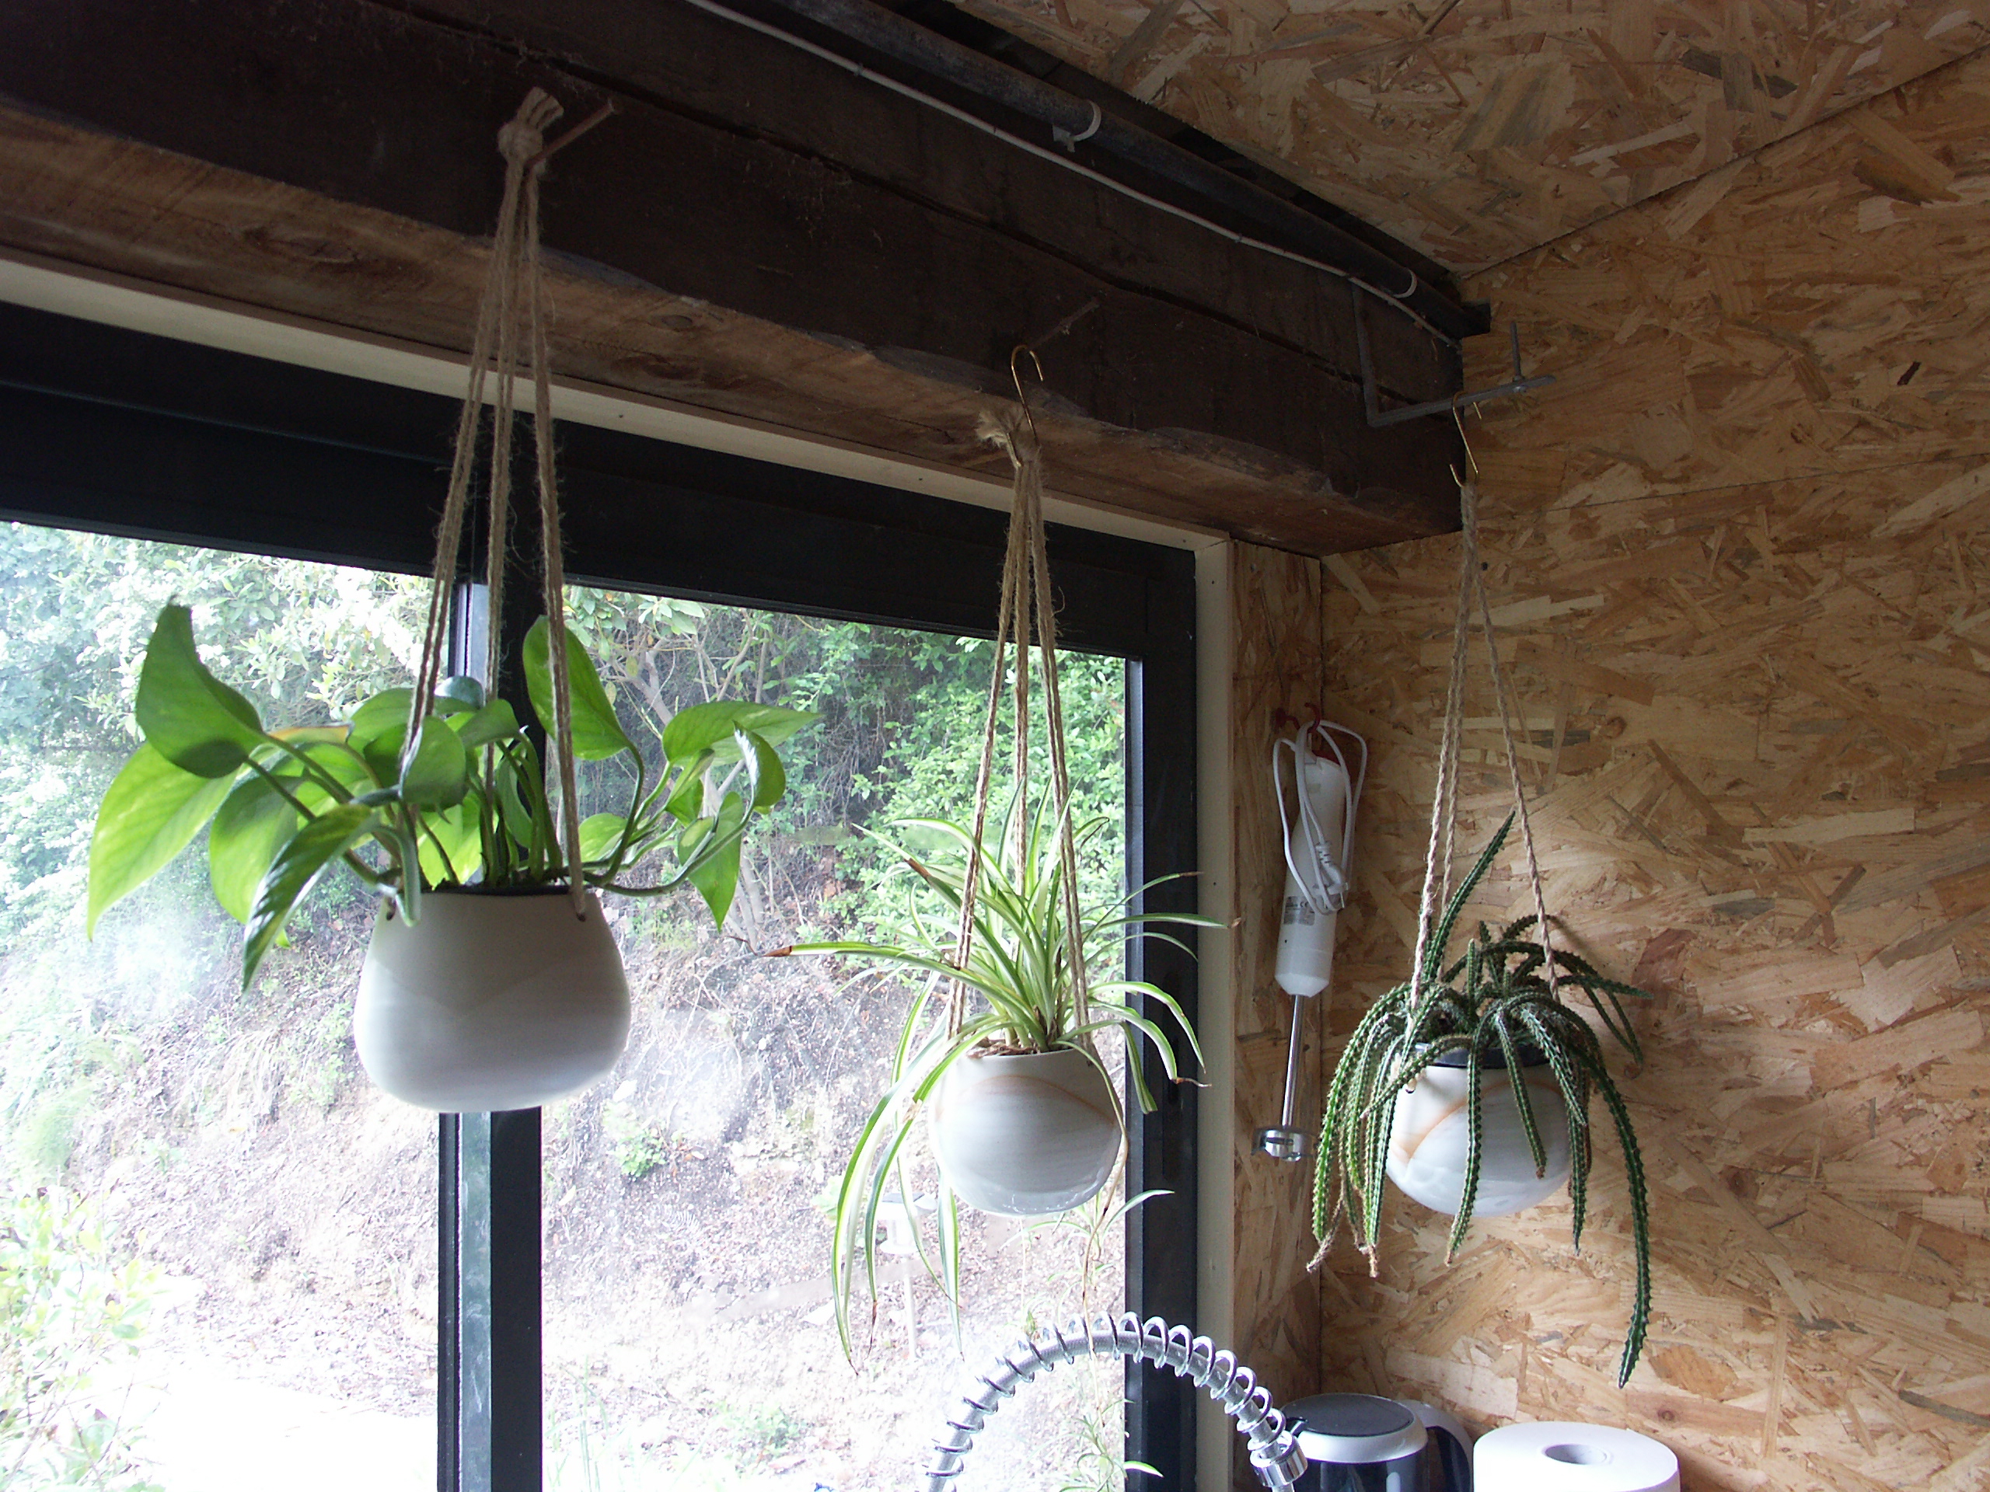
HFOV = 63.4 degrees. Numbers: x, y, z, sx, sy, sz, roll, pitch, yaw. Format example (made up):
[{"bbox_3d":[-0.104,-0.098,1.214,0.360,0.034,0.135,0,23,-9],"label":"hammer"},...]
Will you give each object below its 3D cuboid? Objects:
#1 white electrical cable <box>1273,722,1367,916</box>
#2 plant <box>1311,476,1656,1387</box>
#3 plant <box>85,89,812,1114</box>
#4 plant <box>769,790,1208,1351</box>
[{"bbox_3d":[0.302,0.067,1.500,0.050,0.178,0.075,-4,-5,45],"label":"white electrical cable"},{"bbox_3d":[0.387,0.142,1.284,0.256,0.712,0.250,-1,-4,8],"label":"plant"},{"bbox_3d":[-0.258,-0.075,0.777,0.324,0.491,0.260,1,-4,-9],"label":"plant"},{"bbox_3d":[-0.001,0.208,1.014,0.262,0.343,0.260,0,-4,1],"label":"plant"}]

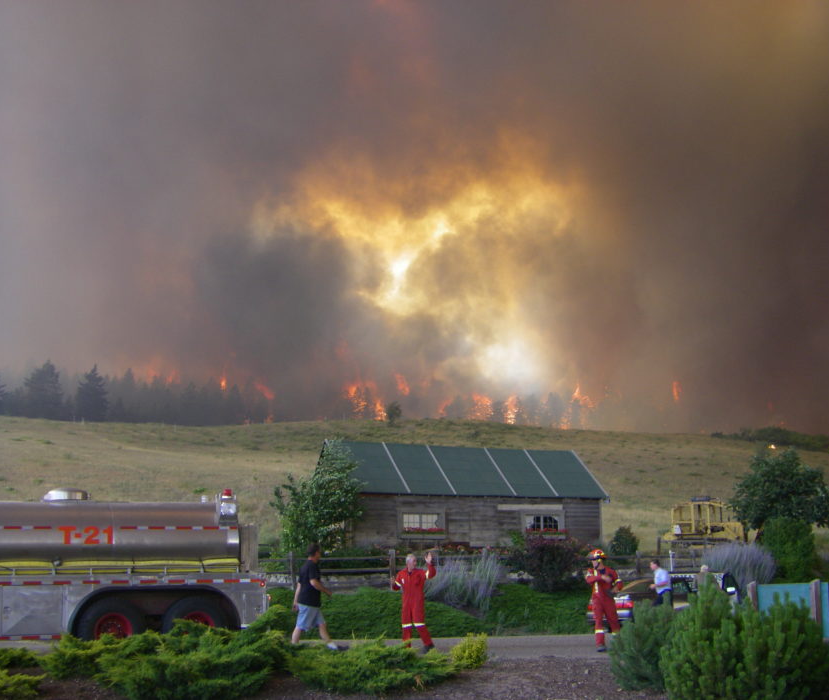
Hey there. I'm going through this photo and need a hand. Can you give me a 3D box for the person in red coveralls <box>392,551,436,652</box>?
[{"bbox_3d":[0.000,4.474,18.183,0.780,1.778,0.500,-2,-11,8],"label":"person in red coveralls"}]

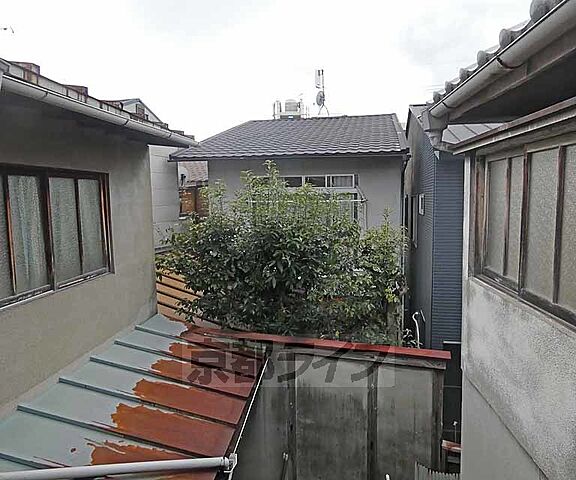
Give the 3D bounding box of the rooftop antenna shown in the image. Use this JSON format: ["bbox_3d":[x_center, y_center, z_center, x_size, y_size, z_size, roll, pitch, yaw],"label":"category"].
[{"bbox_3d":[1.354,-5.961,15.406,0.600,1.940,0.500,5,8,41],"label":"rooftop antenna"}]

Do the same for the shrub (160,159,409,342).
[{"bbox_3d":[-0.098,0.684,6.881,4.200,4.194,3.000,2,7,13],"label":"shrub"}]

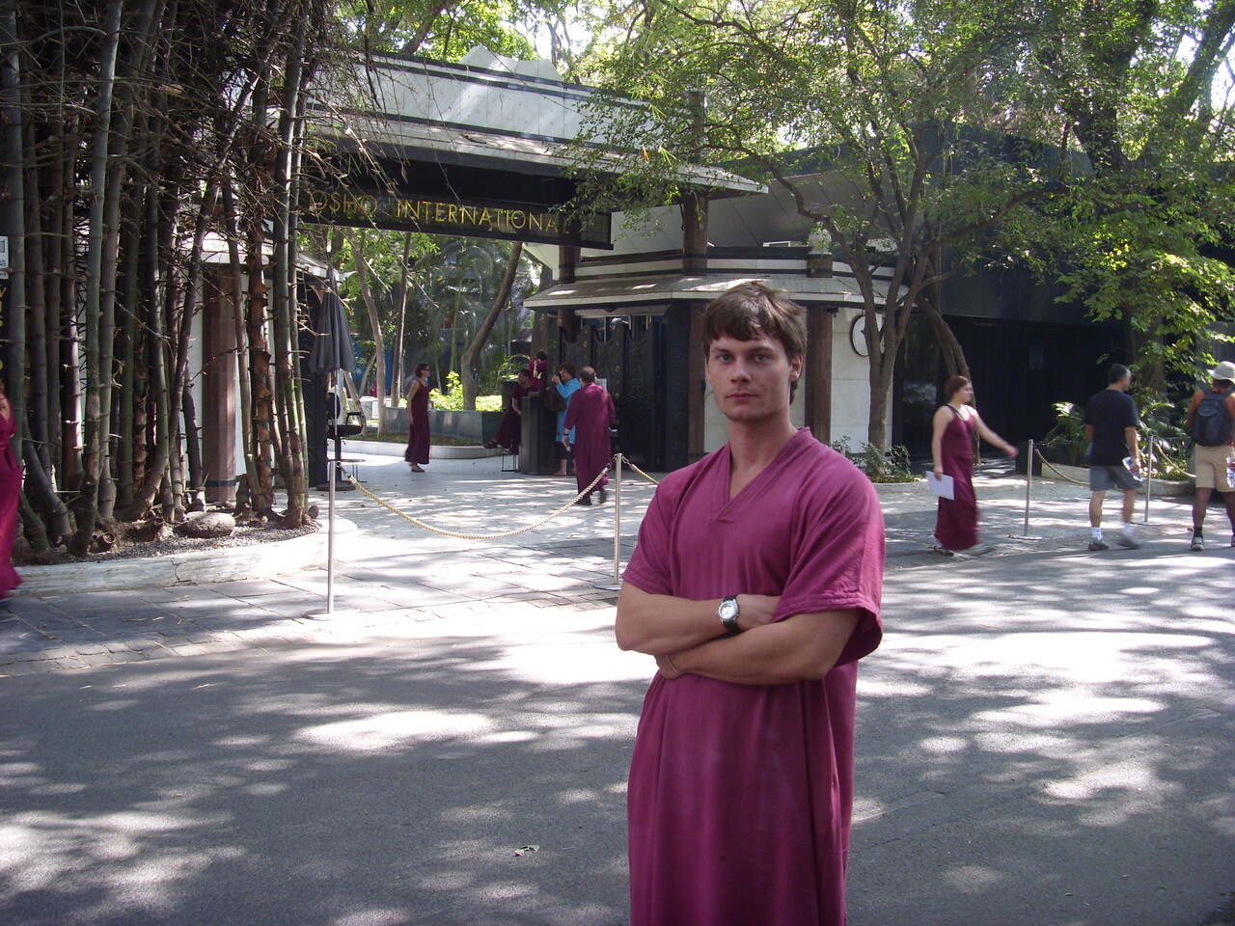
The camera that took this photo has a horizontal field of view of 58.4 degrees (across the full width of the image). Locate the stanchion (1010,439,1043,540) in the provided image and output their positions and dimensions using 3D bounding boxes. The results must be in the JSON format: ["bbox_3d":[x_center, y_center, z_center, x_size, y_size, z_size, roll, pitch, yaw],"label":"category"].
[{"bbox_3d":[4.142,0.249,11.148,0.340,0.990,0.340,1,5,0],"label":"stanchion"}]

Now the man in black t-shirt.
[{"bbox_3d":[4.694,-0.047,10.369,0.380,1.740,0.480,-2,6,-33],"label":"man in black t-shirt"}]

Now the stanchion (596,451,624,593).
[{"bbox_3d":[0.002,0.416,8.210,0.340,0.990,0.340,1,5,0],"label":"stanchion"}]

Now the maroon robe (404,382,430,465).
[{"bbox_3d":[-3.071,-0.621,16.900,0.420,1.270,0.420,2,5,16],"label":"maroon robe"}]

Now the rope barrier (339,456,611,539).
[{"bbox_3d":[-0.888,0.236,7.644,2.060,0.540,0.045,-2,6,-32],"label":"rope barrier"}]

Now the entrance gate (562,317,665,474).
[{"bbox_3d":[-0.071,-1.158,18.230,2.150,2.460,0.160,5,6,38],"label":"entrance gate"}]

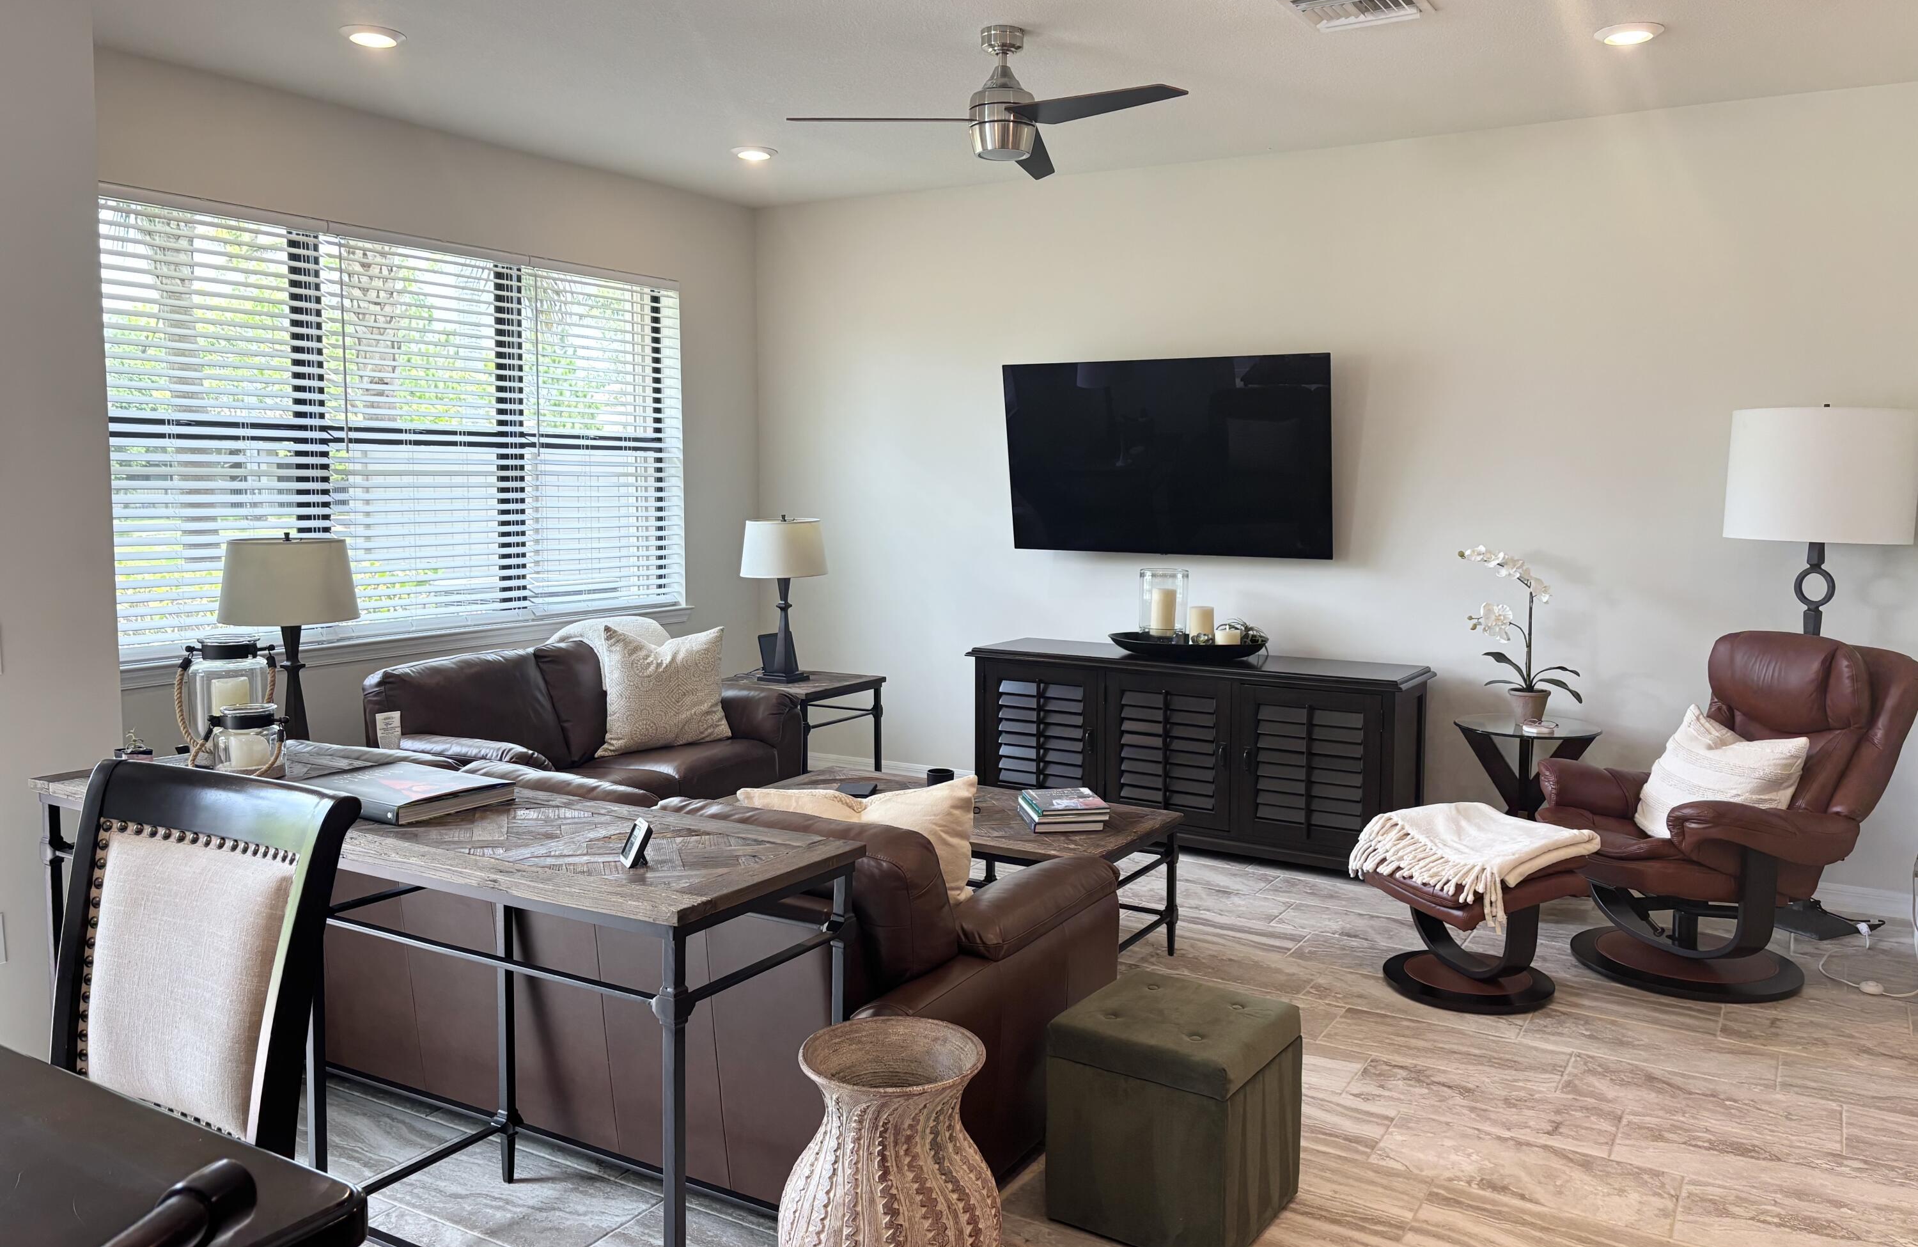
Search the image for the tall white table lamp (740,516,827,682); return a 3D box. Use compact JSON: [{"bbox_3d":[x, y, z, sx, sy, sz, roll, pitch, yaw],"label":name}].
[{"bbox_3d":[-0.829,-0.129,6.788,0.410,0.760,0.410,0,6,0],"label":"tall white table lamp"}]

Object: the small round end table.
[{"bbox_3d":[2.061,0.679,5.248,0.500,0.615,0.500,4,7,31],"label":"small round end table"}]

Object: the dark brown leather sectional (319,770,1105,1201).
[{"bbox_3d":[-0.761,0.735,3.627,2.100,0.870,1.040,4,7,31],"label":"dark brown leather sectional"}]

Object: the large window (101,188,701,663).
[{"bbox_3d":[-2.083,-0.742,5.746,0.070,1.535,2.820,4,7,31],"label":"large window"}]

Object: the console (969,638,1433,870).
[{"bbox_3d":[0.966,0.514,6.089,1.880,0.760,0.515,4,7,31],"label":"console"}]

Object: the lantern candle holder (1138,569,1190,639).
[{"bbox_3d":[0.871,-0.083,6.119,0.202,0.280,0.202,0,6,0],"label":"lantern candle holder"}]

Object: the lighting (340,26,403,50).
[{"bbox_3d":[-1.776,-1.777,4.380,0.190,0.020,0.190,0,6,0],"label":"lighting"}]

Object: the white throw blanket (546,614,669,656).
[{"bbox_3d":[-1.467,0.147,6.126,0.290,0.340,0.580,4,7,30],"label":"white throw blanket"}]

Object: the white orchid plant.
[{"bbox_3d":[2.027,0.010,5.170,0.440,0.620,0.260,4,7,31],"label":"white orchid plant"}]

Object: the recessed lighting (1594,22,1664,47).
[{"bbox_3d":[1.983,-1.738,4.259,0.190,0.020,0.190,4,7,31],"label":"recessed lighting"}]

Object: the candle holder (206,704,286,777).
[{"bbox_3d":[-1.524,0.256,3.101,0.155,0.150,0.145,-3,7,-26],"label":"candle holder"}]

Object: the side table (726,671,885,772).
[{"bbox_3d":[-0.779,0.544,6.713,0.650,0.560,0.630,4,7,31],"label":"side table"}]

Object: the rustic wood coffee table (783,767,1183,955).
[{"bbox_3d":[-0.054,0.809,4.593,1.340,0.450,0.695,4,7,31],"label":"rustic wood coffee table"}]

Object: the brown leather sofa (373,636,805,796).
[{"bbox_3d":[-1.380,0.530,5.380,0.940,0.830,1.590,4,7,31],"label":"brown leather sofa"}]

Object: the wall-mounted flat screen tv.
[{"bbox_3d":[0.876,-0.710,6.156,1.450,0.832,0.060,4,16,29],"label":"wall-mounted flat screen tv"}]

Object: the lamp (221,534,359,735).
[{"bbox_3d":[-1.866,0.114,4.030,0.400,0.735,0.400,4,7,31],"label":"lamp"}]

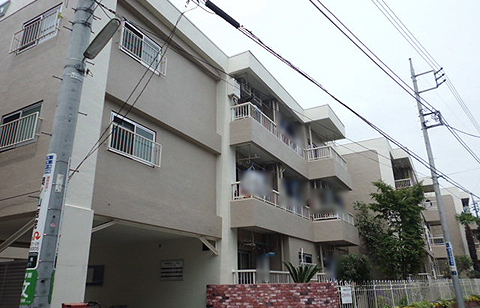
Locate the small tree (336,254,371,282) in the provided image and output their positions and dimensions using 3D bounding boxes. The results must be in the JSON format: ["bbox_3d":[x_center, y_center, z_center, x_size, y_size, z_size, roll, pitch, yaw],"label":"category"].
[{"bbox_3d":[3.877,4.262,12.177,1.100,1.650,1.100,-11,-22,27],"label":"small tree"}]

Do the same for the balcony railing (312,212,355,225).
[{"bbox_3d":[4.247,2.923,16.335,1.125,0.485,2.910,-11,-22,27],"label":"balcony railing"}]

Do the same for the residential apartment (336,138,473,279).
[{"bbox_3d":[12.037,6.779,29.308,9.000,8.900,21.500,-15,-23,35],"label":"residential apartment"}]

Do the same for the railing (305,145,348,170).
[{"bbox_3d":[4.213,0.392,17.209,1.125,0.485,2.910,-11,-22,27],"label":"railing"}]

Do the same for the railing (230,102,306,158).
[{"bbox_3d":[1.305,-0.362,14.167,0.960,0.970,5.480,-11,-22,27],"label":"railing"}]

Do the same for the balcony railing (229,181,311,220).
[{"bbox_3d":[1.413,1.919,13.333,0.782,0.514,5.480,-11,-22,27],"label":"balcony railing"}]

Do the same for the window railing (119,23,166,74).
[{"bbox_3d":[-2.532,-2.613,9.560,0.260,0.600,1.570,-11,-22,27],"label":"window railing"}]

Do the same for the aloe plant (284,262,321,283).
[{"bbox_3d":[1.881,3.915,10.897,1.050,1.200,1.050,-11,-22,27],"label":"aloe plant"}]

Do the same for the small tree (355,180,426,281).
[{"bbox_3d":[6.646,3.930,15.631,2.600,5.000,2.750,-11,-22,27],"label":"small tree"}]

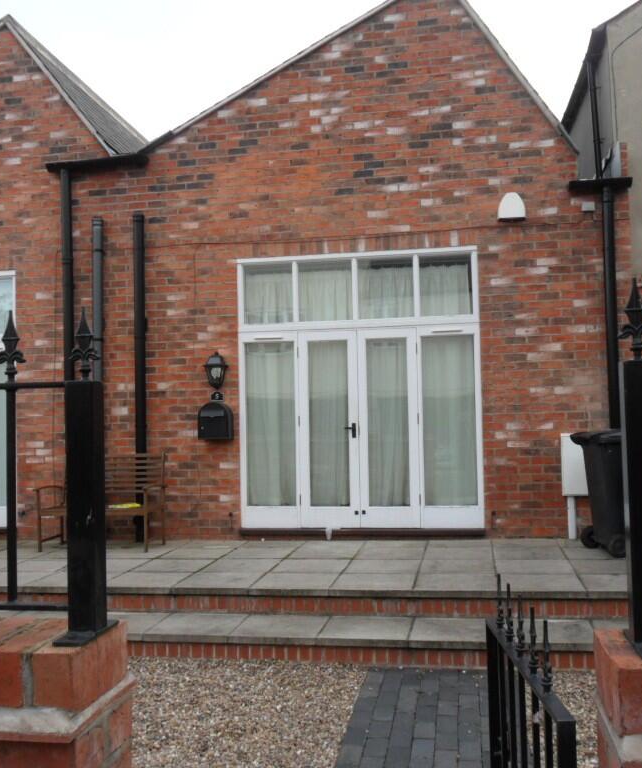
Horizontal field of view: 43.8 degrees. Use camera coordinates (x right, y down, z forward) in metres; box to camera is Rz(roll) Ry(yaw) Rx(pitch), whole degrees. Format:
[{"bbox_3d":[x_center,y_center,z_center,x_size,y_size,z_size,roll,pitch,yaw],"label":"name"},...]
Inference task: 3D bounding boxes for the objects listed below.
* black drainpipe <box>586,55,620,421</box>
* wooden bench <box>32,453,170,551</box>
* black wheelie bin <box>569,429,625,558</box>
[{"bbox_3d":[2.828,-1.069,7.910,0.200,4.600,0.280,-2,-3,9],"label":"black drainpipe"},{"bbox_3d":[-2.166,1.165,7.976,1.179,0.940,0.594,-2,-3,9],"label":"wooden bench"},{"bbox_3d":[2.626,0.956,7.063,0.600,1.060,0.530,-1,-3,-7],"label":"black wheelie bin"}]

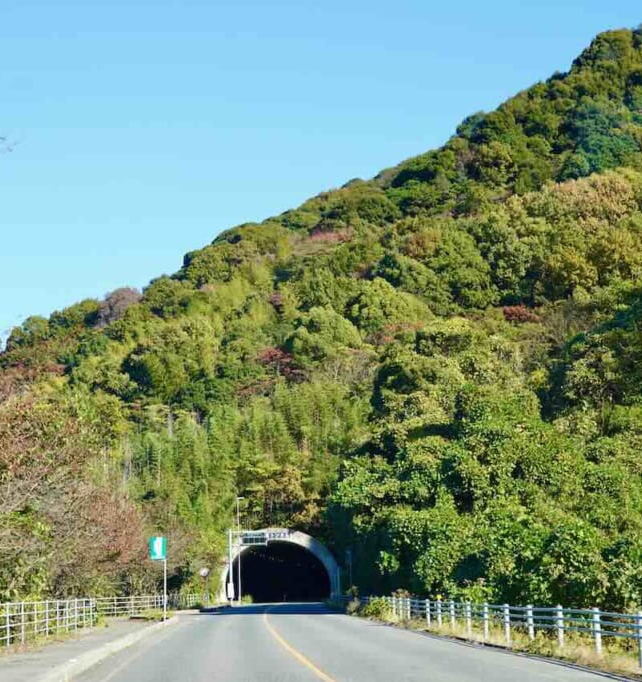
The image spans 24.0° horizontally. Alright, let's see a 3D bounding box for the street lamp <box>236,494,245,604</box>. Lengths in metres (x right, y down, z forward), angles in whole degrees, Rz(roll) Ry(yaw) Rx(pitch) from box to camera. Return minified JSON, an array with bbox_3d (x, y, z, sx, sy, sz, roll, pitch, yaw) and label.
[{"bbox_3d":[-7.530,19.886,143.057,0.750,10.000,0.300,-1,-9,0],"label":"street lamp"}]

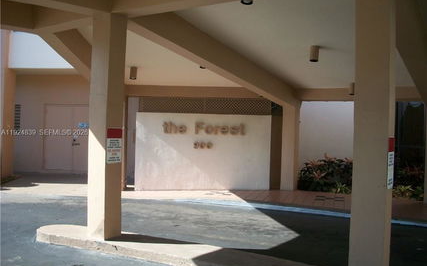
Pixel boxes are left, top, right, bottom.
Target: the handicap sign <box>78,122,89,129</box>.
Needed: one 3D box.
[{"bbox_3d":[-4.132,-0.239,13.750,0.330,0.220,0.020,2,0,3],"label":"handicap sign"}]

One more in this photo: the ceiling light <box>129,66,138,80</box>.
[{"bbox_3d":[-1.952,-1.456,10.514,0.153,0.280,0.153,2,-8,32],"label":"ceiling light"}]

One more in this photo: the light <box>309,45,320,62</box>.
[{"bbox_3d":[1.841,-1.437,7.868,0.150,0.265,0.150,2,-8,32],"label":"light"}]

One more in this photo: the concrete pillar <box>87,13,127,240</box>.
[{"bbox_3d":[-1.445,-0.082,5.947,0.327,3.027,0.327,2,0,32],"label":"concrete pillar"}]

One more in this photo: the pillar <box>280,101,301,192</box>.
[{"bbox_3d":[2.027,0.378,11.245,0.327,2.163,0.327,2,0,32],"label":"pillar"}]

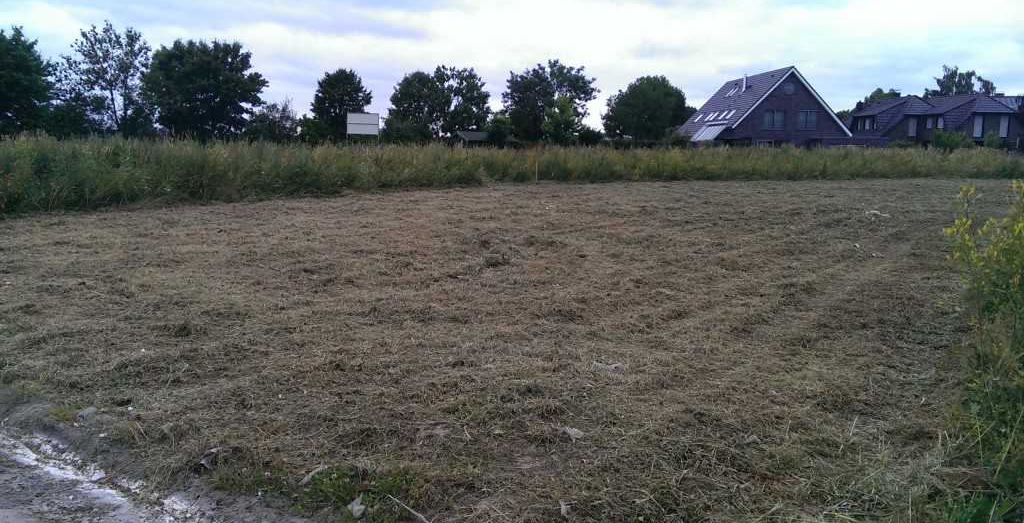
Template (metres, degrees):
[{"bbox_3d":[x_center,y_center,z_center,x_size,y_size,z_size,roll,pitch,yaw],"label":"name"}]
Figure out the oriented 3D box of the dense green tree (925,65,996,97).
[{"bbox_3d":[57.362,-19.149,98.253,9.360,12.230,9.360,0,8,0],"label":"dense green tree"}]

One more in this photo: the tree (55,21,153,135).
[{"bbox_3d":[-31.850,-12.785,58.760,6.750,11.240,6.410,-4,10,-28],"label":"tree"}]

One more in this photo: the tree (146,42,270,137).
[{"bbox_3d":[-23.176,-11.698,56.899,8.680,9.630,8.240,-3,9,-22],"label":"tree"}]

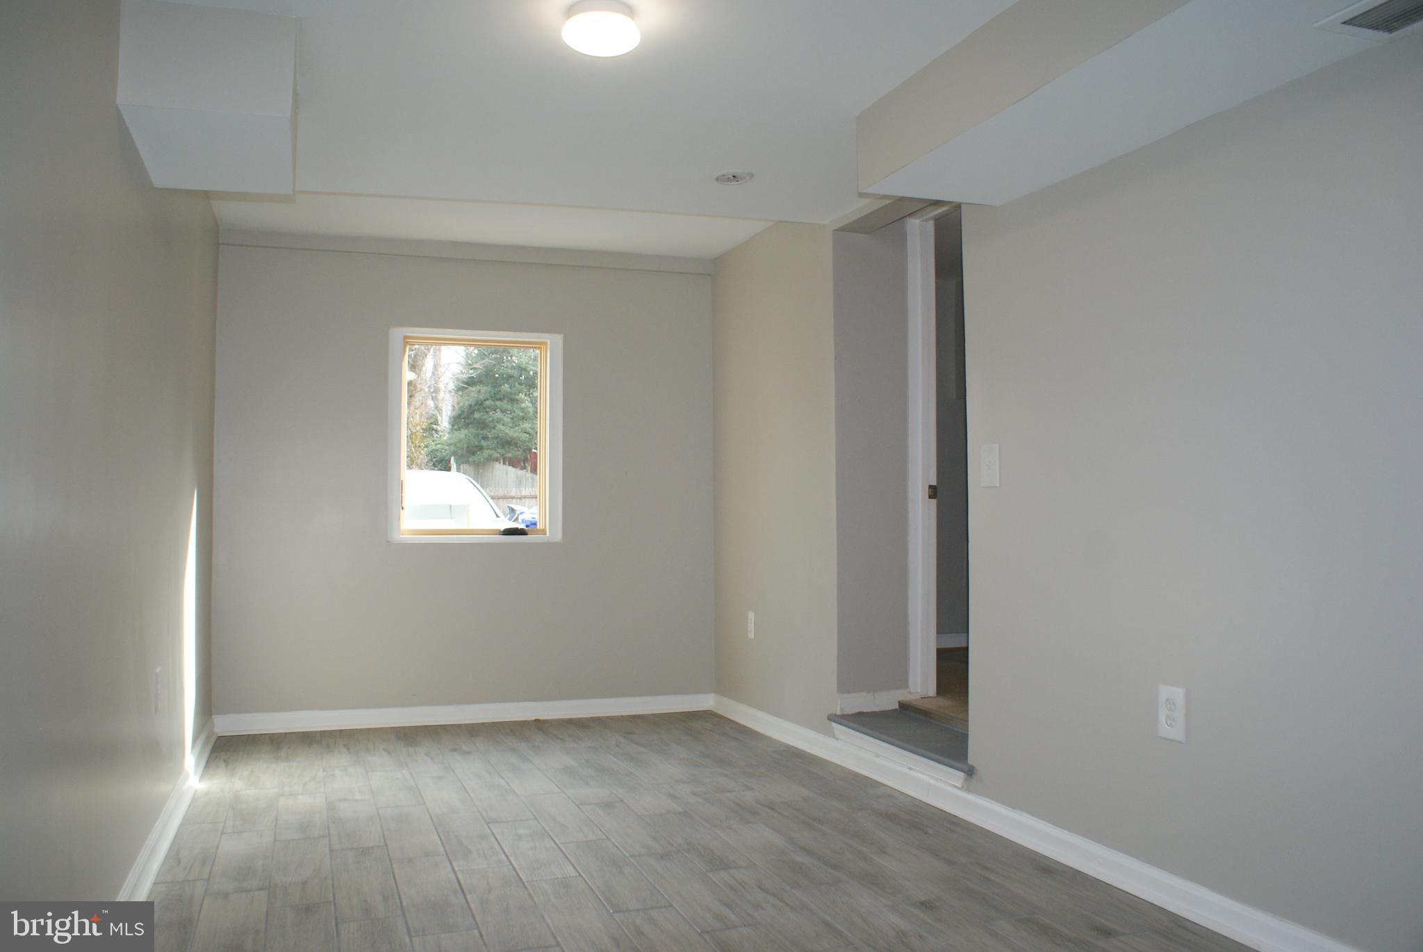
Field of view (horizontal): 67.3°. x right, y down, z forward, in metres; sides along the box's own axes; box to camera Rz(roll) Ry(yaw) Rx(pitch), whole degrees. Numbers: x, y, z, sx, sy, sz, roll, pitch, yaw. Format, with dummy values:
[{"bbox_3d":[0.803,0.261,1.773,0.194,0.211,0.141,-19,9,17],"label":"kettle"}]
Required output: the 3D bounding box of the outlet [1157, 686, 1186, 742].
[{"bbox_3d":[1.112,0.576,2.585,0.010,0.125,0.082,1,-3,-21],"label":"outlet"}]

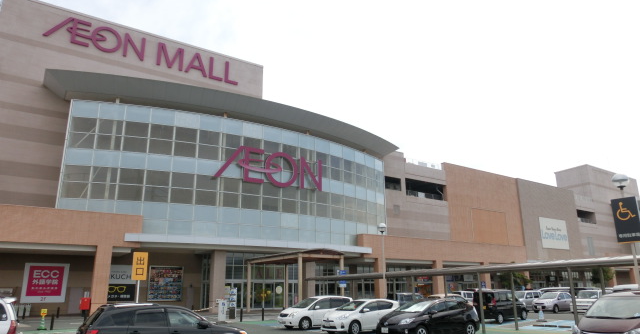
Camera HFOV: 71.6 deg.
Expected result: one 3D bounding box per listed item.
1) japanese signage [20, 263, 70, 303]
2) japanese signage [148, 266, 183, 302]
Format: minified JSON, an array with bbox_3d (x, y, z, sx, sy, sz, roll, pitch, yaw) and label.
[{"bbox_3d":[-22.555,9.561,36.547,3.140,3.135,0.150,9,-19,-33],"label":"japanese signage"},{"bbox_3d":[-14.459,10.988,41.780,3.130,3.165,0.150,9,-19,-33],"label":"japanese signage"}]

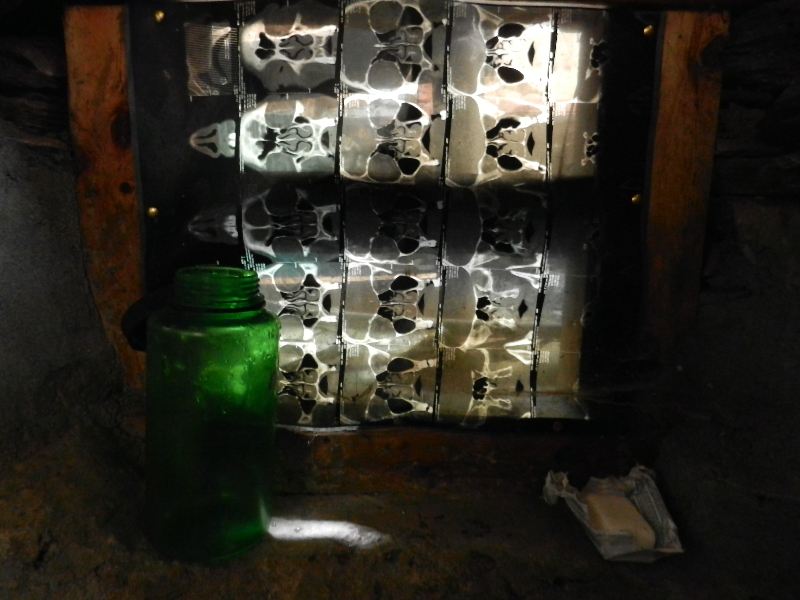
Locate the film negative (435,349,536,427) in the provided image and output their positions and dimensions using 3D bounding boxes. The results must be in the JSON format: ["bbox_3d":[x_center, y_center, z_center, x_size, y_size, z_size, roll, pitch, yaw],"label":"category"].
[{"bbox_3d":[0.074,0.075,0.499,0.081,0.071,0.003,0,8,0],"label":"film negative"}]

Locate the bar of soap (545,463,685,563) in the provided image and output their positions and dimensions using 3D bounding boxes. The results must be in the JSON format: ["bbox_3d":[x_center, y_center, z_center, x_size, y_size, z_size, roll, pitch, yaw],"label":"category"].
[{"bbox_3d":[0.159,0.160,0.446,0.083,0.034,0.092,0,8,0],"label":"bar of soap"}]

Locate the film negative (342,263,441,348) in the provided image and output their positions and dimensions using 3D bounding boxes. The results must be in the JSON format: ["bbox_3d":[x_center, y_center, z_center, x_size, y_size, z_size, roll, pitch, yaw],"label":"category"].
[{"bbox_3d":[-0.007,0.005,0.489,0.083,0.074,0.003,0,8,0],"label":"film negative"}]

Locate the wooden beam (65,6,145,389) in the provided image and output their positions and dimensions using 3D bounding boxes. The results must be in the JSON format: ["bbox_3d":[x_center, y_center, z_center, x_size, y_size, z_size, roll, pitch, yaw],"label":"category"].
[{"bbox_3d":[-0.233,-0.076,0.481,0.050,0.305,0.036,0,8,0],"label":"wooden beam"}]

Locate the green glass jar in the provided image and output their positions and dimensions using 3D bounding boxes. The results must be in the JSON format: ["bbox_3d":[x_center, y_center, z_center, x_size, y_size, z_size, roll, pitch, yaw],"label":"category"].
[{"bbox_3d":[-0.138,0.078,0.426,0.090,0.202,0.090,2,8,0],"label":"green glass jar"}]

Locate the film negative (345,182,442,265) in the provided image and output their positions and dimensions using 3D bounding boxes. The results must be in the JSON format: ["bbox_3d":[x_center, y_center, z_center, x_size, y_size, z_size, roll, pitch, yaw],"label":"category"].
[{"bbox_3d":[-0.005,-0.063,0.480,0.081,0.068,0.003,0,8,0],"label":"film negative"}]

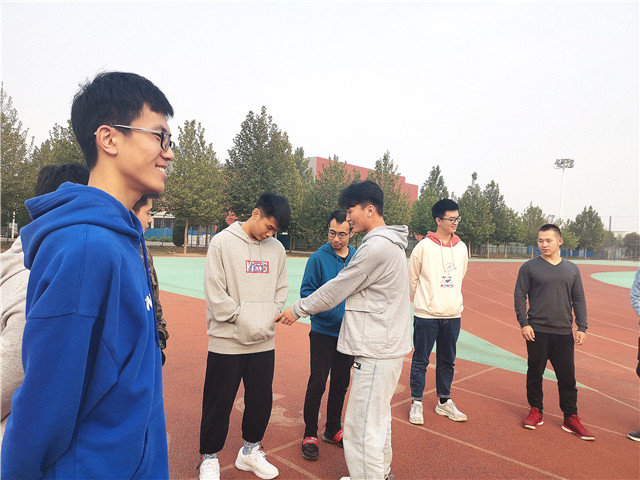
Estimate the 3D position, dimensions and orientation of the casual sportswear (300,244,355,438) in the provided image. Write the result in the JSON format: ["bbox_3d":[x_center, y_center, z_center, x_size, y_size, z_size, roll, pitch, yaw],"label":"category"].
[{"bbox_3d":[0.092,0.701,3.336,0.470,1.340,0.310,3,1,-12],"label":"casual sportswear"}]

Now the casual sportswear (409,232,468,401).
[{"bbox_3d":[1.005,0.646,4.060,0.490,1.390,0.320,3,0,-3],"label":"casual sportswear"}]

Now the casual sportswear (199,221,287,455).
[{"bbox_3d":[-0.468,0.606,2.900,0.480,1.400,0.310,3,1,-33],"label":"casual sportswear"}]

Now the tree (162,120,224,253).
[{"bbox_3d":[-8.554,-3.528,32.000,4.200,8.800,4.200,3,0,-16],"label":"tree"}]

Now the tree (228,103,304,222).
[{"bbox_3d":[-4.366,-4.518,36.500,5.600,11.200,5.400,3,0,-6],"label":"tree"}]

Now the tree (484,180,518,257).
[{"bbox_3d":[21.663,-2.516,59.000,4.200,9.400,4.200,3,0,19],"label":"tree"}]

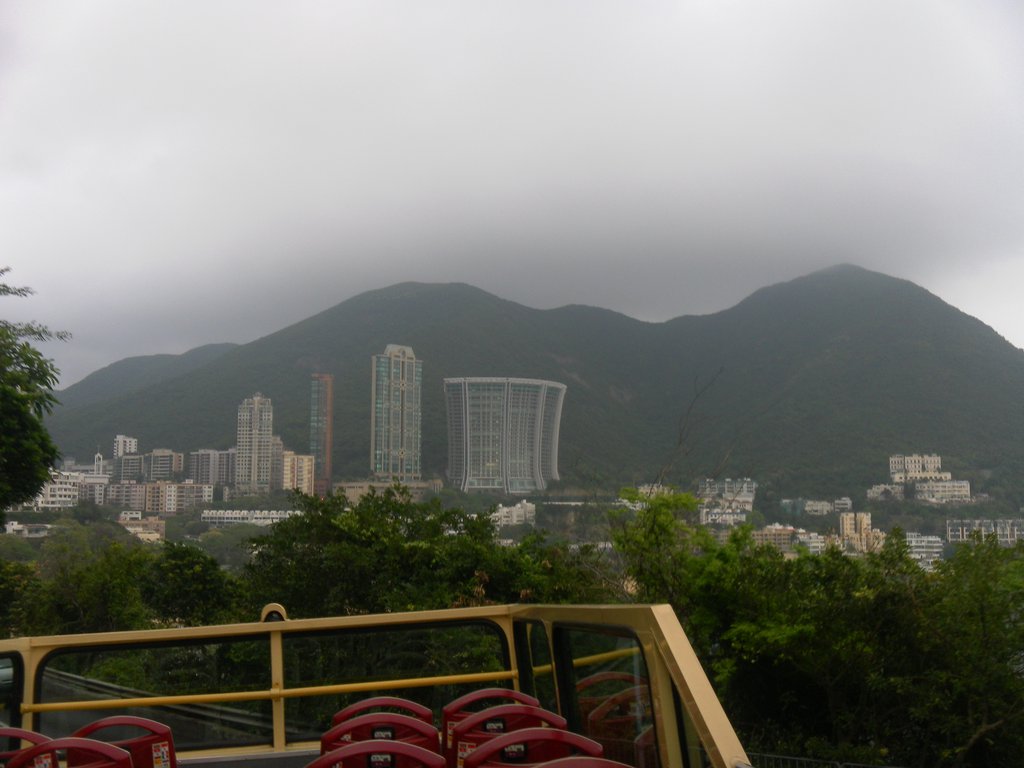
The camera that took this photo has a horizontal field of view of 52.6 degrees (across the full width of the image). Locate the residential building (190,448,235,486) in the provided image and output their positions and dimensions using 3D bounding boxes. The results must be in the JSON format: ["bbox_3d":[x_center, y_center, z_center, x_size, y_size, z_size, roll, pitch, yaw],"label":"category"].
[{"bbox_3d":[-258.023,73.474,895.000,40.000,36.000,20.000,2,-7,-18],"label":"residential building"}]

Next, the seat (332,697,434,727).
[{"bbox_3d":[-0.511,1.795,4.448,0.440,0.920,0.520,-4,-11,-7],"label":"seat"}]

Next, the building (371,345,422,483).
[{"bbox_3d":[-93.853,24.075,845.000,34.000,112.000,23.000,4,-7,-30],"label":"building"}]

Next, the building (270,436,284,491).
[{"bbox_3d":[-199.667,65.999,865.000,19.000,48.000,19.000,3,-7,-23],"label":"building"}]

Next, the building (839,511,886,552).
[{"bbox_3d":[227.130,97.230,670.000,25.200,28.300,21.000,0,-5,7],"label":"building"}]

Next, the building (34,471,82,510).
[{"bbox_3d":[-247.467,58.115,565.000,24.000,21.500,15.000,2,-7,-18],"label":"building"}]

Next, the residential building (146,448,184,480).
[{"bbox_3d":[-298.060,69.630,890.000,29.300,26.300,20.000,1,-5,-7],"label":"residential building"}]

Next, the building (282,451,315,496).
[{"bbox_3d":[-166.440,72.170,810.000,22.600,38.300,19.000,1,-5,-5],"label":"building"}]

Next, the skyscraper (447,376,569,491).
[{"bbox_3d":[-4.489,46.072,918.835,103.424,101.451,46.000,0,-5,6],"label":"skyscraper"}]

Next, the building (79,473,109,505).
[{"bbox_3d":[-281.710,70.831,696.884,16.641,22.303,16.000,3,-5,-27],"label":"building"}]

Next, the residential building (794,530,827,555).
[{"bbox_3d":[205.466,109.689,712.918,20.681,16.192,15.000,-1,-5,16],"label":"residential building"}]

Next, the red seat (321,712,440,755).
[{"bbox_3d":[-0.484,1.697,4.020,0.450,0.850,0.520,-3,-11,-7],"label":"red seat"}]

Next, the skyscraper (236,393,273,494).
[{"bbox_3d":[-217.400,51.340,875.000,27.600,85.400,25.000,1,-5,-6],"label":"skyscraper"}]

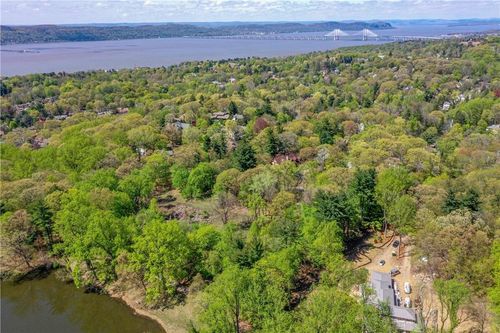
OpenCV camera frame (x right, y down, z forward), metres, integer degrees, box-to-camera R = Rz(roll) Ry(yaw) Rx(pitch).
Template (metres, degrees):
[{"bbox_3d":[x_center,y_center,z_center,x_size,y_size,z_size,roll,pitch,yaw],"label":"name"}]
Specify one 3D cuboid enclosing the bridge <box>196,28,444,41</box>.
[{"bbox_3d":[520.189,-1762.840,5148.491,4300.000,128.000,80.000,17,26,39],"label":"bridge"}]

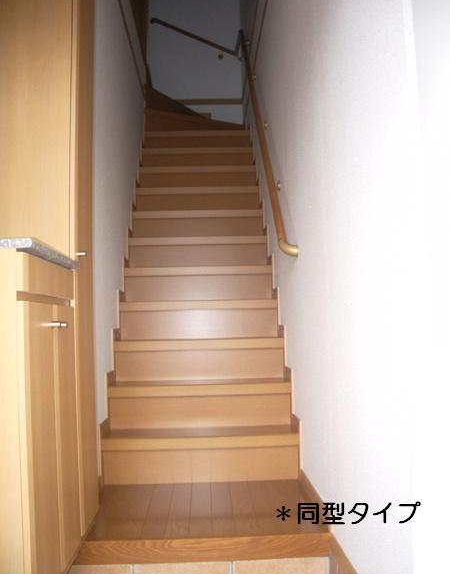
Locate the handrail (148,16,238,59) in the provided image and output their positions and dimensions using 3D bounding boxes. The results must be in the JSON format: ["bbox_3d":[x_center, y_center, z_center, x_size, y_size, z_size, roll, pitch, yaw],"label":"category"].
[{"bbox_3d":[-0.273,-2.240,5.448,0.851,0.050,0.070,21,-4,-1],"label":"handrail"}]

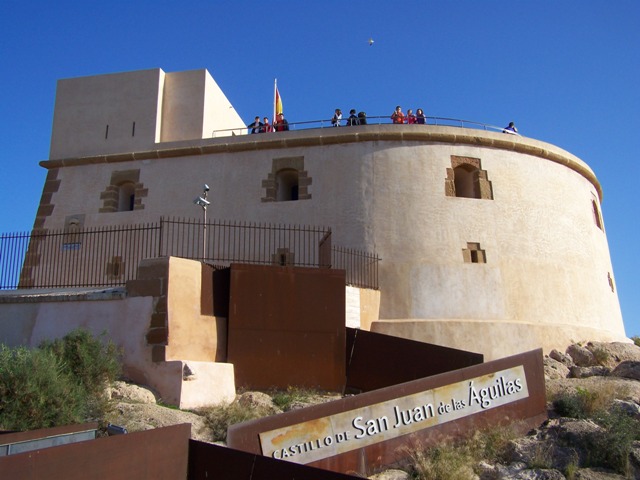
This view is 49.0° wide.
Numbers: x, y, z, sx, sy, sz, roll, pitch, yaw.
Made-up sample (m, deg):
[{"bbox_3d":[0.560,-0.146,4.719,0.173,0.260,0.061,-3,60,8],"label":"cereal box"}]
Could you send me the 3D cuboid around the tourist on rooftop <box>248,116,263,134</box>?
[{"bbox_3d":[-2.780,-4.677,31.071,0.600,1.700,0.380,-3,-15,12],"label":"tourist on rooftop"}]

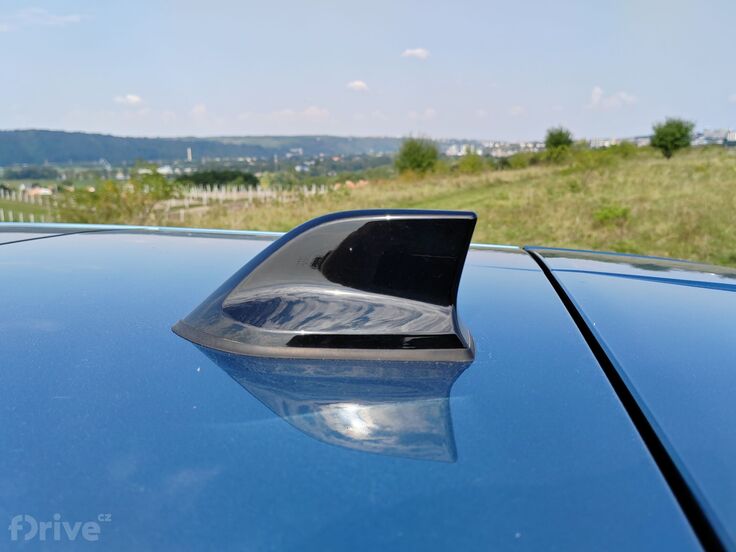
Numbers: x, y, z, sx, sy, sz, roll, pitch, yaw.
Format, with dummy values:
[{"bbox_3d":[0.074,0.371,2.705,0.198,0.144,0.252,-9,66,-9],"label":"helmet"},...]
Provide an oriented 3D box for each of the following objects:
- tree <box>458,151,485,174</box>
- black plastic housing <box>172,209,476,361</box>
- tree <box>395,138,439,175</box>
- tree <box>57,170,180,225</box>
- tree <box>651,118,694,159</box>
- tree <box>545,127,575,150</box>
[{"bbox_3d":[10.712,-11.862,60.000,2.926,2.508,2.800,0,12,0],"label":"tree"},{"bbox_3d":[-0.027,-0.003,0.307,0.165,0.070,0.065,3,12,6],"label":"black plastic housing"},{"bbox_3d":[4.900,-12.073,58.000,4.445,3.637,4.300,0,12,0],"label":"tree"},{"bbox_3d":[-15.211,-4.603,35.000,7.560,3.658,5.000,0,12,0],"label":"tree"},{"bbox_3d":[30.233,-13.652,57.000,4.369,3.971,4.200,0,12,0],"label":"tree"},{"bbox_3d":[26.685,-19.091,80.000,4.180,3.484,4.000,0,12,0],"label":"tree"}]

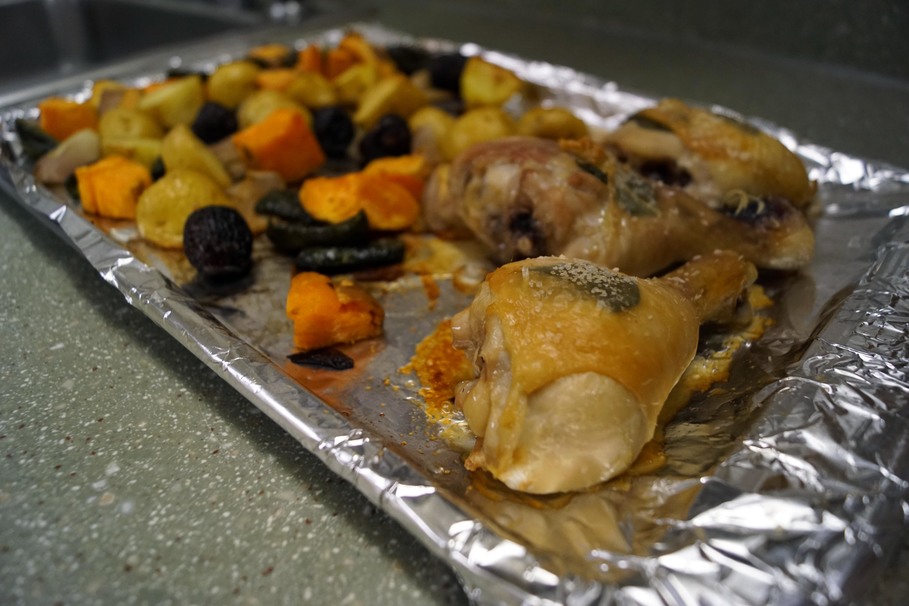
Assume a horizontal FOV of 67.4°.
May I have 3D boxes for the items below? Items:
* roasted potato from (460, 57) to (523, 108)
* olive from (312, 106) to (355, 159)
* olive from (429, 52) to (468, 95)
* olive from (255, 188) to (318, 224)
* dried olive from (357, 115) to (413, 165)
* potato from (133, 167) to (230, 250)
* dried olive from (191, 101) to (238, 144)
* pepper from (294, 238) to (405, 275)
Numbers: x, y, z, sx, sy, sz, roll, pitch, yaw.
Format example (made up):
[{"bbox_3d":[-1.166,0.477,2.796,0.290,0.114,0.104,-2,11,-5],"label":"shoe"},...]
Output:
[{"bbox_3d":[0.024,-0.141,0.437,0.040,0.031,0.036,0,37,0],"label":"roasted potato"},{"bbox_3d":[-0.066,-0.094,0.375,0.024,0.028,0.025,0,37,0],"label":"olive"},{"bbox_3d":[-0.003,-0.152,0.455,0.029,0.028,0.029,0,37,0],"label":"olive"},{"bbox_3d":[-0.076,-0.043,0.314,0.035,0.017,0.021,8,37,9],"label":"olive"},{"bbox_3d":[-0.037,-0.087,0.367,0.029,0.028,0.028,0,37,0],"label":"dried olive"},{"bbox_3d":[-0.118,-0.042,0.300,0.041,0.034,0.038,0,37,0],"label":"potato"},{"bbox_3d":[-0.136,-0.102,0.388,0.026,0.025,0.026,0,37,0],"label":"dried olive"},{"bbox_3d":[-0.044,-0.020,0.288,0.046,0.015,0.015,-5,37,-7],"label":"pepper"}]

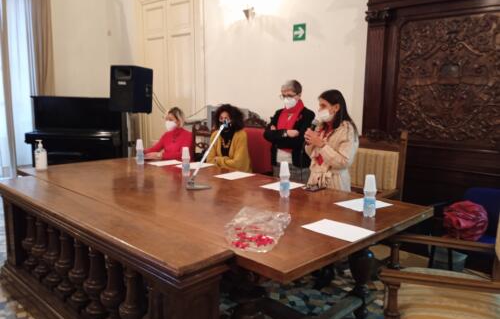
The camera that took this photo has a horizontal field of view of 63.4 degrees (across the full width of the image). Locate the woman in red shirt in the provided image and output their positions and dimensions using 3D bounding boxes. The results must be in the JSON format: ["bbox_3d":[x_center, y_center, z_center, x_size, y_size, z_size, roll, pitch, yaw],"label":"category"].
[{"bbox_3d":[-0.928,0.118,4.444,0.500,1.340,0.620,7,10,38],"label":"woman in red shirt"}]

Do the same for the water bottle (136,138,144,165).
[{"bbox_3d":[-1.079,-0.072,3.984,0.070,0.236,0.070,8,11,43],"label":"water bottle"}]

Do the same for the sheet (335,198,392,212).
[{"bbox_3d":[0.711,0.277,2.511,0.297,0.005,0.210,-5,10,-34],"label":"sheet"}]

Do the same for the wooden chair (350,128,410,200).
[{"bbox_3d":[0.894,0.356,3.458,0.600,1.214,0.610,8,11,43],"label":"wooden chair"}]

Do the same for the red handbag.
[{"bbox_3d":[1.522,0.437,2.850,0.260,0.240,0.200,8,11,44],"label":"red handbag"}]

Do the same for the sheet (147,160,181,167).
[{"bbox_3d":[-0.855,0.038,4.129,0.210,0.005,0.297,8,11,44],"label":"sheet"}]

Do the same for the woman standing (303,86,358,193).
[{"bbox_3d":[0.628,0.212,3.251,0.400,1.535,0.450,-3,9,-30],"label":"woman standing"}]

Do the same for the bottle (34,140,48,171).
[{"bbox_3d":[-1.825,-0.034,3.532,0.095,0.255,0.085,8,11,43],"label":"bottle"}]

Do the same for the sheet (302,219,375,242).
[{"bbox_3d":[0.437,0.346,1.998,0.210,0.003,0.297,-7,11,-44],"label":"sheet"}]

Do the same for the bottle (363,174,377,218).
[{"bbox_3d":[0.672,0.200,2.239,0.070,0.236,0.070,8,11,43],"label":"bottle"}]

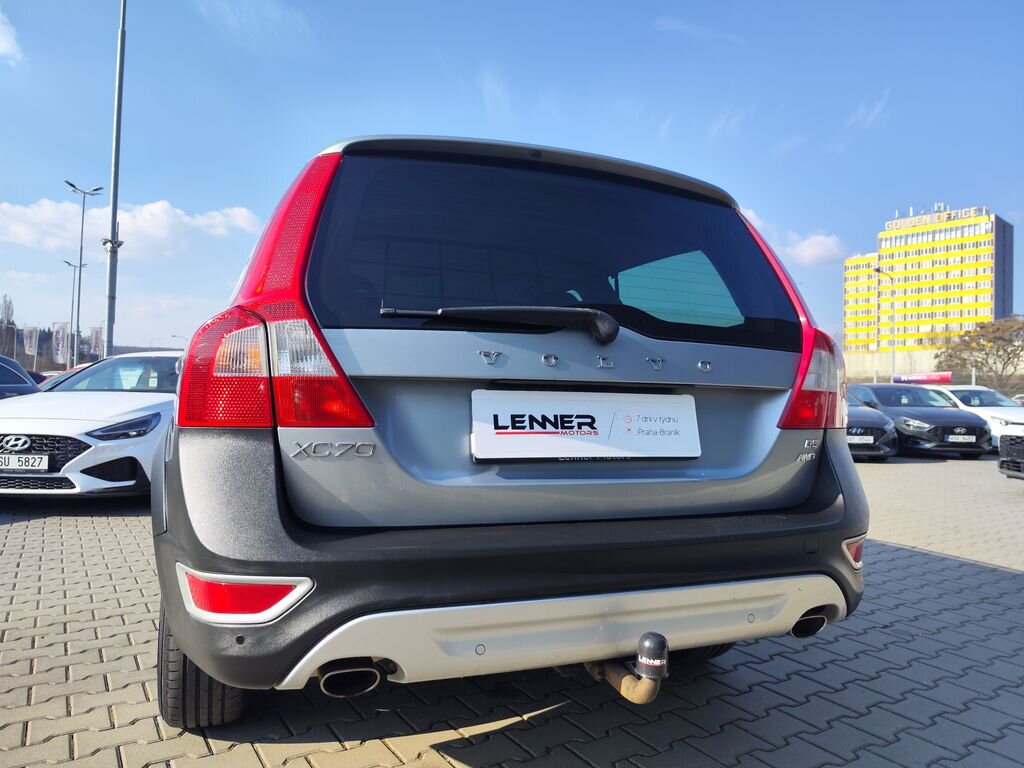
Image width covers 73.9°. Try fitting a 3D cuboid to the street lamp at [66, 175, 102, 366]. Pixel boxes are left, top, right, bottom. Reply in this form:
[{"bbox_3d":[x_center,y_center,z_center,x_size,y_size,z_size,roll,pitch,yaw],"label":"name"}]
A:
[{"bbox_3d":[-15.969,-3.032,25.113,1.250,8.766,1.200,3,-2,-33],"label":"street lamp"}]

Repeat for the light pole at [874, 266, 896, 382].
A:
[{"bbox_3d":[20.890,-1.913,38.121,1.300,9.262,0.300,2,-2,-27],"label":"light pole"}]

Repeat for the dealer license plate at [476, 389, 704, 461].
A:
[{"bbox_3d":[0.170,0.092,1.448,0.530,0.138,0.025,1,-8,-20],"label":"dealer license plate"}]

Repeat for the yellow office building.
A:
[{"bbox_3d":[111.296,-18.371,185.171,22.820,44.500,37.327,3,-3,-45],"label":"yellow office building"}]

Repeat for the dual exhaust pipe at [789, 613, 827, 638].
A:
[{"bbox_3d":[0.648,0.548,1.589,0.100,0.062,0.140,1,-2,-20],"label":"dual exhaust pipe"}]

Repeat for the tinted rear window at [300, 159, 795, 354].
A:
[{"bbox_3d":[0.156,-0.295,1.514,1.185,0.439,0.115,1,-26,-20],"label":"tinted rear window"}]

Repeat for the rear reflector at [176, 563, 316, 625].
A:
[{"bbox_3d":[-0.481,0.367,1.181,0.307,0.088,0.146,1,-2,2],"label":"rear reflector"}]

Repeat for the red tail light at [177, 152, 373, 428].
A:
[{"bbox_3d":[-0.464,-0.207,1.323,0.360,0.585,0.270,1,-2,-20],"label":"red tail light"}]

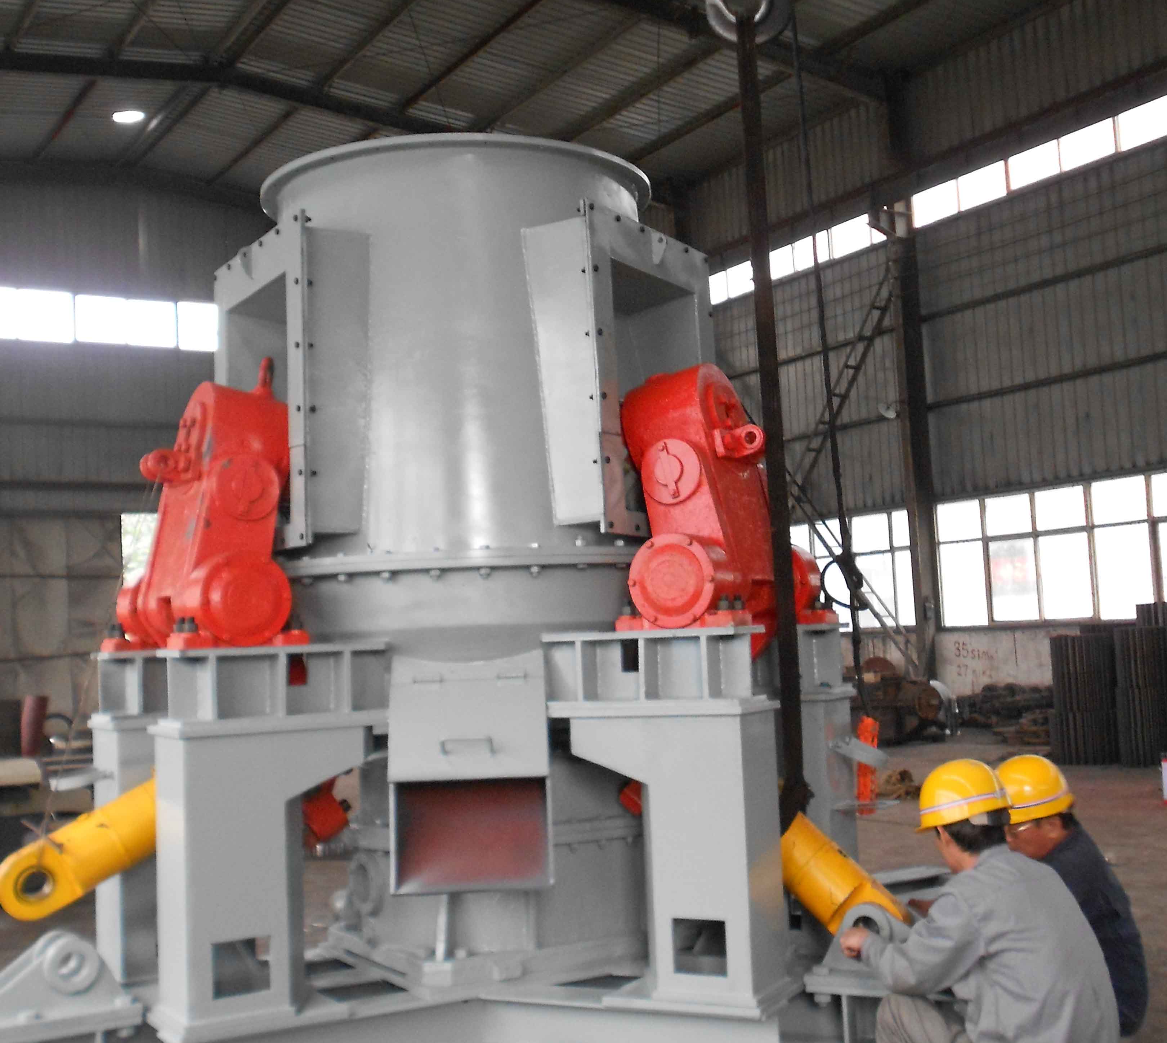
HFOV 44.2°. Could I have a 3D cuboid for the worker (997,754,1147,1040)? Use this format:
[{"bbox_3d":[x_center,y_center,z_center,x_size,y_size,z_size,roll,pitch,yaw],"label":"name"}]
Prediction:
[{"bbox_3d":[1.503,1.364,4.715,0.740,1.170,0.520,-2,-5,-6],"label":"worker"}]

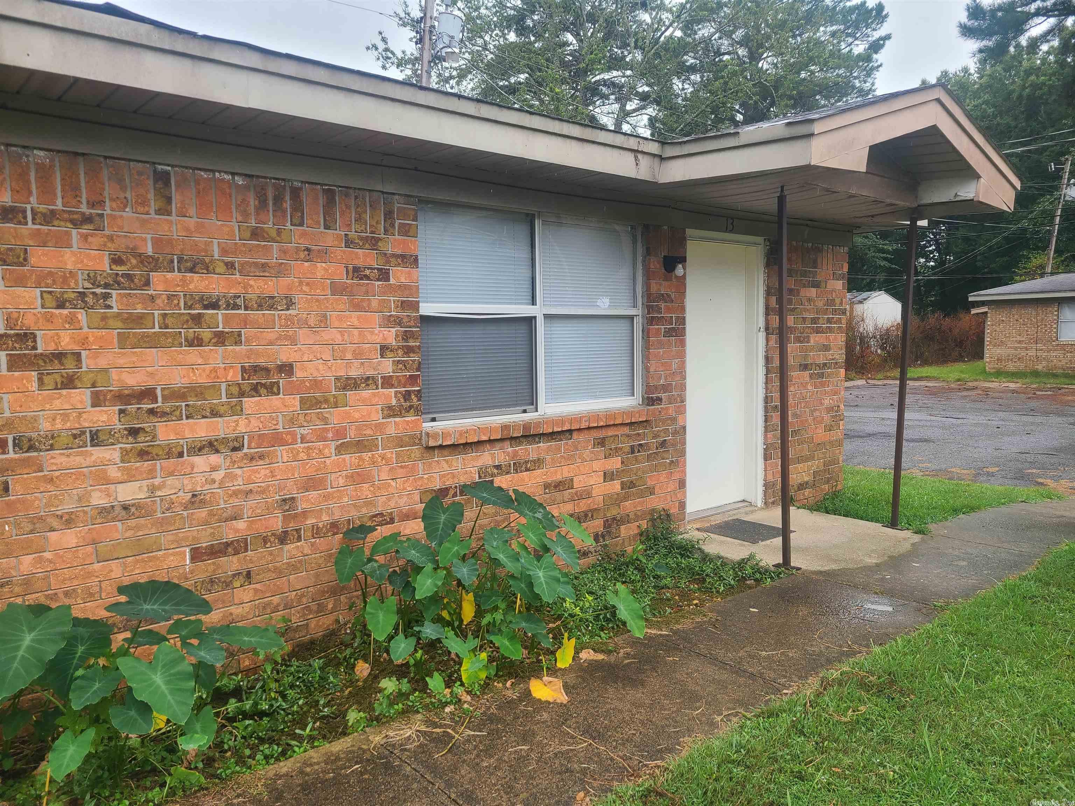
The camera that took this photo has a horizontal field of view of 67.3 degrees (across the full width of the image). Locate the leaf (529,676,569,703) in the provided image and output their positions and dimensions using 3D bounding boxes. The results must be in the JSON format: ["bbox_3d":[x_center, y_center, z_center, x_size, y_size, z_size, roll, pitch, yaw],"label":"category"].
[{"bbox_3d":[0.049,1.141,3.244,0.150,0.035,0.190,-3,5,-22],"label":"leaf"}]

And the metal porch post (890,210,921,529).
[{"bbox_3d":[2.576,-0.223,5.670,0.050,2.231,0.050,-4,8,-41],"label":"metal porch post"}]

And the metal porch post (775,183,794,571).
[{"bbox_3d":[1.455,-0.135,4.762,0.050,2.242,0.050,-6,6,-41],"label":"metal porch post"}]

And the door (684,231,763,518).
[{"bbox_3d":[1.359,-0.186,6.044,0.880,2.020,0.060,-5,7,-41],"label":"door"}]

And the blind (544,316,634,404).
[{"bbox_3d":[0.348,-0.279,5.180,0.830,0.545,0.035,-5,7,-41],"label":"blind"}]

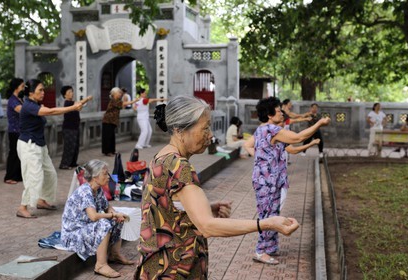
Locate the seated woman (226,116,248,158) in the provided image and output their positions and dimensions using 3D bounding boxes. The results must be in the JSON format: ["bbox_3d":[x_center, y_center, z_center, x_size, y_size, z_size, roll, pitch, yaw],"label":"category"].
[{"bbox_3d":[0.857,-0.072,15.262,0.620,1.070,0.480,1,4,9],"label":"seated woman"}]

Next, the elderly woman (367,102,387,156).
[{"bbox_3d":[4.866,-0.331,16.446,0.540,1.480,0.330,0,4,-9],"label":"elderly woman"}]

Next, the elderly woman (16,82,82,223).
[{"bbox_3d":[-1.669,0.072,6.415,0.780,1.490,0.480,1,4,7],"label":"elderly woman"}]

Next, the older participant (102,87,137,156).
[{"bbox_3d":[-1.891,-0.416,13.043,0.780,1.510,0.480,1,4,7],"label":"older participant"}]

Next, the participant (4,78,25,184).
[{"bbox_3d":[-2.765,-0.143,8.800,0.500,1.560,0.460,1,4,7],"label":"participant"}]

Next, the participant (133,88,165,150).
[{"bbox_3d":[-1.394,-0.548,14.926,0.820,1.510,0.480,1,4,7],"label":"participant"}]

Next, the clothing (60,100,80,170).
[{"bbox_3d":[-2.432,-0.107,10.628,0.300,1.230,0.380,2,4,17],"label":"clothing"}]

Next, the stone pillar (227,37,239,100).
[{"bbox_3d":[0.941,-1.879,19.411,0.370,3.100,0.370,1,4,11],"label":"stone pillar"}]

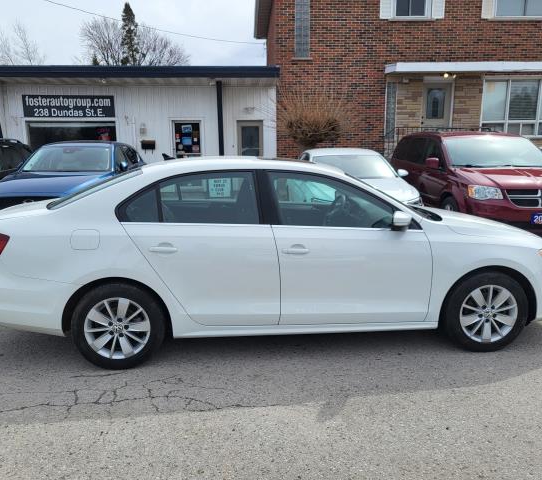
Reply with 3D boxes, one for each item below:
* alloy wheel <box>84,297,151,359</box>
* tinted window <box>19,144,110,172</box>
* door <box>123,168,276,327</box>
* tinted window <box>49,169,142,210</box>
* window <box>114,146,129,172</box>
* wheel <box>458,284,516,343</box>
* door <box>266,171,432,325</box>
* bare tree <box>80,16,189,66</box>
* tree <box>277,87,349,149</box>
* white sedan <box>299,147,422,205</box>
[{"bbox_3d":[-1.050,0.590,3.352,0.440,0.440,0.190,-1,12,-5],"label":"alloy wheel"},{"bbox_3d":[-3.159,-1.288,7.648,1.400,0.130,0.840,-1,40,-3],"label":"tinted window"},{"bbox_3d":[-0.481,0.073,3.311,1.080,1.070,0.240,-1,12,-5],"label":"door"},{"bbox_3d":[-1.296,-0.490,3.885,0.680,0.120,1.250,-24,13,0],"label":"tinted window"},{"bbox_3d":[-2.468,-1.312,7.847,0.140,0.420,0.880,-1,12,-3],"label":"window"},{"bbox_3d":[1.589,0.527,3.595,0.440,0.440,0.190,-1,12,-5],"label":"wheel"},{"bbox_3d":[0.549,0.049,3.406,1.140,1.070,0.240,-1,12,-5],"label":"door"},{"bbox_3d":[-10.721,-11.983,38.371,8.800,11.200,8.600,0,12,0],"label":"bare tree"},{"bbox_3d":[1.130,-2.566,12.847,2.100,2.900,2.000,0,12,0],"label":"tree"},{"bbox_3d":[1.254,-0.908,8.492,1.790,1.450,4.550,-1,12,-1],"label":"white sedan"}]

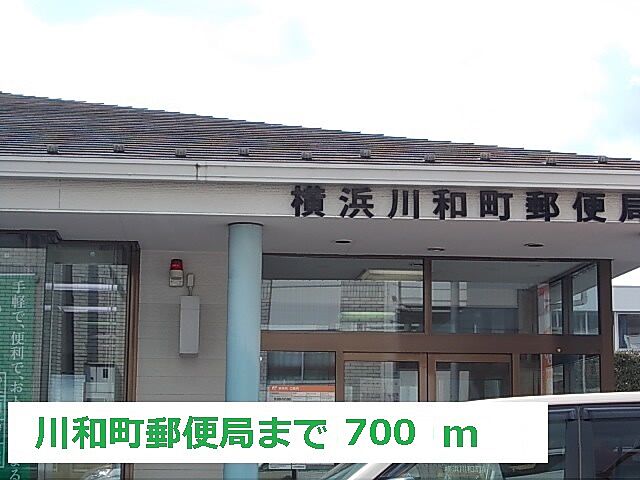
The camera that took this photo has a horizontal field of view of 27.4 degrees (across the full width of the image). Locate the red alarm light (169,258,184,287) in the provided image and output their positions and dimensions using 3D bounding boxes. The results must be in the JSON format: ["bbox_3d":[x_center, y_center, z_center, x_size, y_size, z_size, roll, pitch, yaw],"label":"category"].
[{"bbox_3d":[-1.209,0.279,11.100,0.122,0.228,0.120,1,-9,-3],"label":"red alarm light"}]

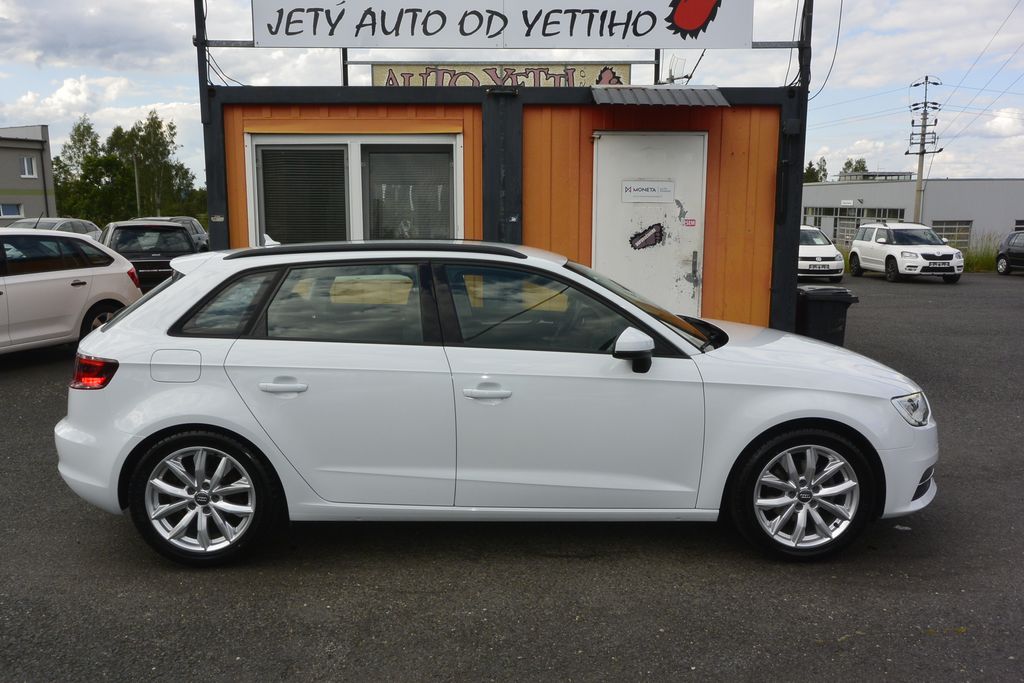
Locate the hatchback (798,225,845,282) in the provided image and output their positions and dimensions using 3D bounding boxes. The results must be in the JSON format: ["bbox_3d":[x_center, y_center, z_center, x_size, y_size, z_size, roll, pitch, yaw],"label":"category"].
[{"bbox_3d":[8.140,-2.551,22.265,1.780,1.540,4.400,0,8,3],"label":"hatchback"}]

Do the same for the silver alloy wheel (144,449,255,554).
[{"bbox_3d":[-1.343,0.670,3.395,0.470,0.470,0.190,0,8,-2],"label":"silver alloy wheel"}]

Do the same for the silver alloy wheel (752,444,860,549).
[{"bbox_3d":[1.295,0.673,3.461,0.470,0.470,0.180,0,8,-2],"label":"silver alloy wheel"}]

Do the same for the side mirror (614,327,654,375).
[{"bbox_3d":[0.521,0.037,3.244,0.180,0.205,0.220,0,8,-2],"label":"side mirror"}]

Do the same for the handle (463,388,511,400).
[{"bbox_3d":[-0.104,0.222,3.273,0.215,0.043,0.048,0,8,-2],"label":"handle"}]

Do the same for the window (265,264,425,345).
[{"bbox_3d":[-0.712,-0.165,3.328,0.680,0.370,0.060,0,-14,-2],"label":"window"}]

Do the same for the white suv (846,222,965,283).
[{"bbox_3d":[11.450,-2.670,22.400,1.790,1.680,4.220,1,9,3],"label":"white suv"}]

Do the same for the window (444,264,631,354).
[{"bbox_3d":[0.122,-0.147,3.357,0.820,0.410,0.060,0,-14,-2],"label":"window"}]

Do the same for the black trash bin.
[{"bbox_3d":[2.736,0.005,6.934,0.550,0.950,0.490,1,8,8],"label":"black trash bin"}]

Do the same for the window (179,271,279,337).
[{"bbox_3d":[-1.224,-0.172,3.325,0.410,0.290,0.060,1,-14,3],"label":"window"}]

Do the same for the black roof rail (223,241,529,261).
[{"bbox_3d":[-0.613,-0.405,3.470,1.366,0.073,0.060,0,9,-1],"label":"black roof rail"}]

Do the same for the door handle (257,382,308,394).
[{"bbox_3d":[-0.962,0.196,3.242,0.212,0.043,0.048,0,8,-2],"label":"door handle"}]

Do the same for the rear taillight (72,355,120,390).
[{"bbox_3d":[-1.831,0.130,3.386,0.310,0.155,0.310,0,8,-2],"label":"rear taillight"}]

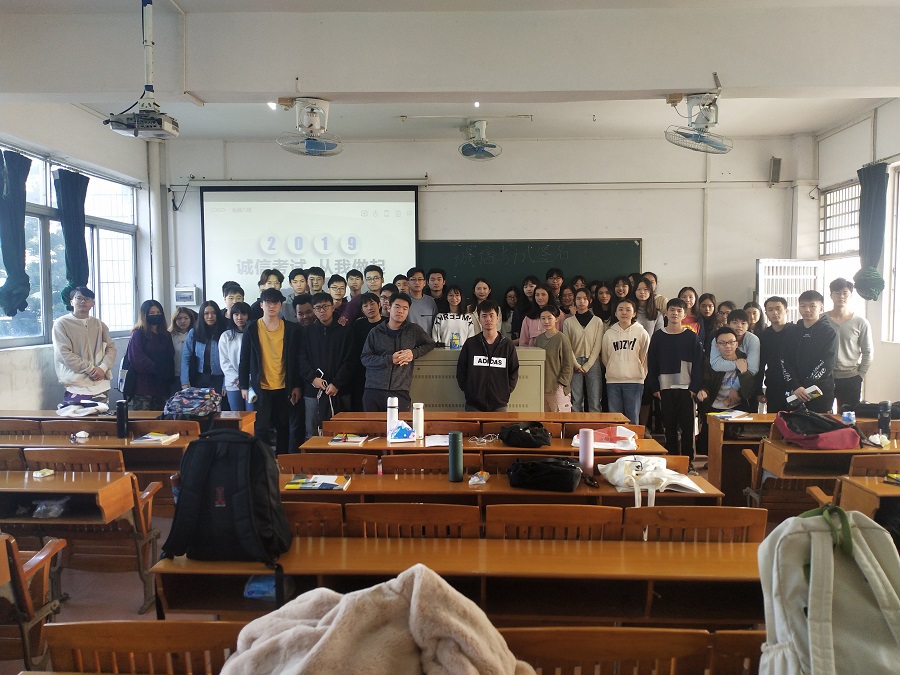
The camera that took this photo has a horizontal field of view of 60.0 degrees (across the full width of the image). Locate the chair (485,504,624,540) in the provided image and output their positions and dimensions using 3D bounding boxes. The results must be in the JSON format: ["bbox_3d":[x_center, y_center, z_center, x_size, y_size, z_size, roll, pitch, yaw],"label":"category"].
[{"bbox_3d":[0.399,1.059,3.162,0.511,0.886,0.480,0,3,2],"label":"chair"}]

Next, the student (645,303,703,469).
[{"bbox_3d":[2.167,0.472,7.530,0.520,1.694,0.300,0,3,9],"label":"student"}]

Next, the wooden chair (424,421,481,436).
[{"bbox_3d":[-0.078,0.947,5.284,0.530,0.860,0.480,0,3,2],"label":"wooden chair"}]

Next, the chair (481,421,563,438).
[{"bbox_3d":[0.479,0.949,5.267,0.530,0.860,0.480,0,3,2],"label":"chair"}]

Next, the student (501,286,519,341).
[{"bbox_3d":[0.644,0.251,8.304,0.430,1.590,0.270,0,3,2],"label":"student"}]

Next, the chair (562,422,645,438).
[{"bbox_3d":[1.006,0.951,5.250,0.530,0.860,0.480,0,3,2],"label":"chair"}]

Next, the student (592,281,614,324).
[{"bbox_3d":[1.618,0.224,8.219,0.430,1.624,0.270,0,3,6],"label":"student"}]

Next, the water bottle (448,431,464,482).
[{"bbox_3d":[0.032,0.588,3.871,0.071,0.240,0.071,0,3,2],"label":"water bottle"}]

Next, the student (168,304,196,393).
[{"bbox_3d":[-2.590,0.505,7.593,0.460,1.604,0.280,0,3,-9],"label":"student"}]

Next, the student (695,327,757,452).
[{"bbox_3d":[2.319,0.639,6.558,0.550,1.456,0.420,1,3,9],"label":"student"}]

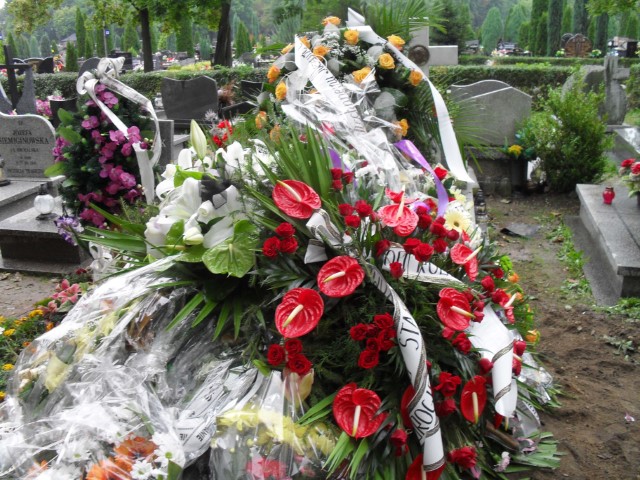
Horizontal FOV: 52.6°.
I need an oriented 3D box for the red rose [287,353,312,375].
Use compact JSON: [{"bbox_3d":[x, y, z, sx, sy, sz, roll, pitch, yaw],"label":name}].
[{"bbox_3d":[-0.056,0.338,1.770,0.064,0.058,0.052,0,-11,0],"label":"red rose"}]

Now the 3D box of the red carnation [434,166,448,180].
[{"bbox_3d":[0.432,-0.236,2.300,0.048,0.048,0.043,-3,-17,-10],"label":"red carnation"}]

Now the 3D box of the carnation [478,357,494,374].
[{"bbox_3d":[0.511,0.387,1.985,0.046,0.050,0.047,-7,2,-20],"label":"carnation"}]

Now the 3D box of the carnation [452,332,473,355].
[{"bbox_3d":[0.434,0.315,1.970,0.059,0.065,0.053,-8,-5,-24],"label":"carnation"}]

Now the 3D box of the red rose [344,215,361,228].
[{"bbox_3d":[0.106,-0.059,2.080,0.052,0.046,0.052,0,17,0],"label":"red rose"}]

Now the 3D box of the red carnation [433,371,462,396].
[{"bbox_3d":[0.356,0.404,1.820,0.074,0.070,0.065,-4,-5,-12],"label":"red carnation"}]

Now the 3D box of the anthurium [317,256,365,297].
[{"bbox_3d":[0.062,0.108,1.915,0.138,0.122,0.055,2,-20,7],"label":"anthurium"}]

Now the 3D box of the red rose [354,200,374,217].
[{"bbox_3d":[0.142,-0.103,2.120,0.056,0.050,0.055,0,17,0],"label":"red rose"}]

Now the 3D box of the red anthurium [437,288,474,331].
[{"bbox_3d":[0.412,0.212,1.970,0.115,0.130,0.055,-8,-2,-25],"label":"red anthurium"}]

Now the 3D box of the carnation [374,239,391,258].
[{"bbox_3d":[0.198,0.027,2.035,0.046,0.056,0.046,-3,-17,-10],"label":"carnation"}]

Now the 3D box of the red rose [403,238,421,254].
[{"bbox_3d":[0.299,0.019,2.100,0.058,0.050,0.056,0,17,0],"label":"red rose"}]

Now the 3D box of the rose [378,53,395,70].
[{"bbox_3d":[0.272,-0.731,2.650,0.066,0.068,0.060,0,3,0],"label":"rose"}]

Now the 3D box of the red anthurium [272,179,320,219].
[{"bbox_3d":[-0.072,-0.127,1.980,0.142,0.119,0.055,2,-17,5],"label":"red anthurium"}]

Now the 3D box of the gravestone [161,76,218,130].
[{"bbox_3d":[-1.758,-1.839,8.750,0.760,0.710,0.140,3,19,13],"label":"gravestone"}]

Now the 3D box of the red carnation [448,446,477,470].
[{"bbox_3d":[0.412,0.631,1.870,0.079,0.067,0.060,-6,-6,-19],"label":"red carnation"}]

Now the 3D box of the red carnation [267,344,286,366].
[{"bbox_3d":[-0.126,0.336,1.880,0.056,0.062,0.051,3,-2,10],"label":"red carnation"}]

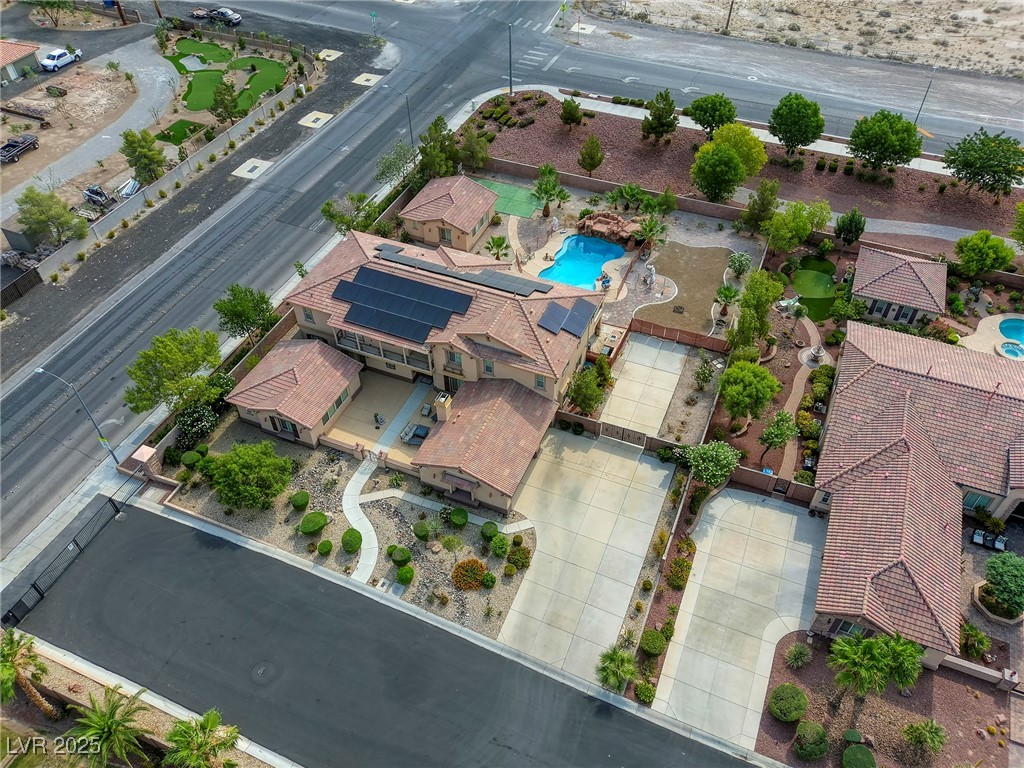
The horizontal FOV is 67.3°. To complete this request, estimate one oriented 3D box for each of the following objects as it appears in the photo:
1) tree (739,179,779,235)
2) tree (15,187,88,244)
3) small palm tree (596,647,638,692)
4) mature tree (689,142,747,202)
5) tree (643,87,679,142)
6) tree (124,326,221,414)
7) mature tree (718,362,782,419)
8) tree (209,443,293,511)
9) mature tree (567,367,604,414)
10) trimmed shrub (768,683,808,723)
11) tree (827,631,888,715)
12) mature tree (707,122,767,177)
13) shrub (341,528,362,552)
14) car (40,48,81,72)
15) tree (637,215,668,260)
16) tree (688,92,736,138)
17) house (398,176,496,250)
[{"bbox_3d":[25.831,-18.378,80.631,3.560,6.740,3.560,0,46,0],"label":"tree"},{"bbox_3d":[-47.782,-17.229,80.018,6.800,5.900,6.800,0,45,0],"label":"tree"},{"bbox_3d":[6.526,17.888,48.149,2.620,3.230,2.620,0,46,0],"label":"small palm tree"},{"bbox_3d":[21.807,-22.223,81.470,5.690,6.550,5.690,17,48,16],"label":"mature tree"},{"bbox_3d":[18.217,-32.747,94.311,4.200,6.600,4.200,0,45,0],"label":"tree"},{"bbox_3d":[-25.838,-0.229,59.609,6.900,7.900,6.900,17,48,16],"label":"tree"},{"bbox_3d":[18.843,1.012,61.460,4.850,5.900,4.850,0,45,0],"label":"mature tree"},{"bbox_3d":[-19.243,6.834,57.096,5.790,3.760,5.790,0,46,0],"label":"tree"},{"bbox_3d":[6.011,0.699,62.011,2.870,5.000,2.870,0,46,0],"label":"mature tree"},{"bbox_3d":[16.254,18.701,45.270,2.220,1.400,2.220,17,48,16],"label":"trimmed shrub"},{"bbox_3d":[20.382,17.246,45.490,3.500,5.500,3.500,16,48,16],"label":"tree"},{"bbox_3d":[25.265,-26.108,87.838,7.400,6.400,7.400,0,45,0],"label":"mature tree"},{"bbox_3d":[-11.350,11.180,54.687,1.420,1.600,1.420,0,45,0],"label":"shrub"},{"bbox_3d":[-66.149,-47.727,112.776,2.000,1.940,5.850,22,50,20],"label":"car"},{"bbox_3d":[14.087,-14.829,77.454,3.060,4.400,3.060,0,46,0],"label":"tree"},{"bbox_3d":[24.697,-32.501,94.862,5.430,5.900,5.430,0,46,0],"label":"tree"},{"bbox_3d":[-6.554,-18.260,81.071,7.990,4.200,7.530,16,48,16],"label":"house"}]

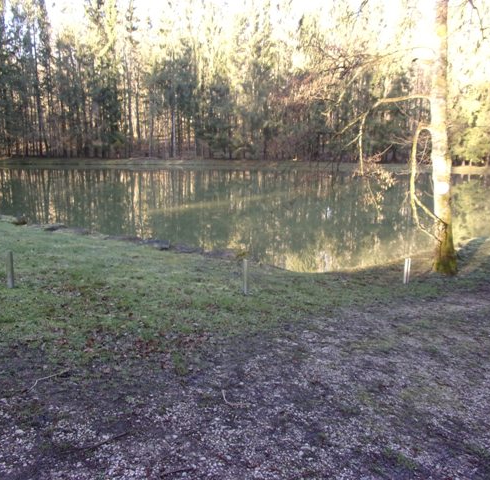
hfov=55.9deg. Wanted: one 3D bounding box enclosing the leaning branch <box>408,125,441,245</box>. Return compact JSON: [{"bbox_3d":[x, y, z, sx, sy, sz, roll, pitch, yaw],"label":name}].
[{"bbox_3d":[2.548,-0.816,6.506,0.400,1.630,0.280,3,11,10],"label":"leaning branch"}]

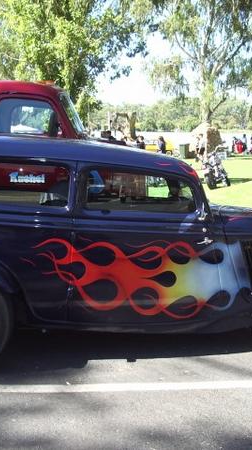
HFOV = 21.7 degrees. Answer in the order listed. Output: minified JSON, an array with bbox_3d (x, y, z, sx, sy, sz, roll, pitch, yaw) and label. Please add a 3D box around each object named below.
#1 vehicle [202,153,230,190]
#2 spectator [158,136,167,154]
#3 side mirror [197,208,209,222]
[{"bbox_3d":[2.400,-1.531,17.064,0.720,1.130,2.000,4,10,25],"label":"vehicle"},{"bbox_3d":[2.252,-4.655,40.764,0.360,1.630,0.480,1,9,6],"label":"spectator"},{"bbox_3d":[0.524,-0.072,4.510,0.060,0.110,0.100,-1,9,-9],"label":"side mirror"}]

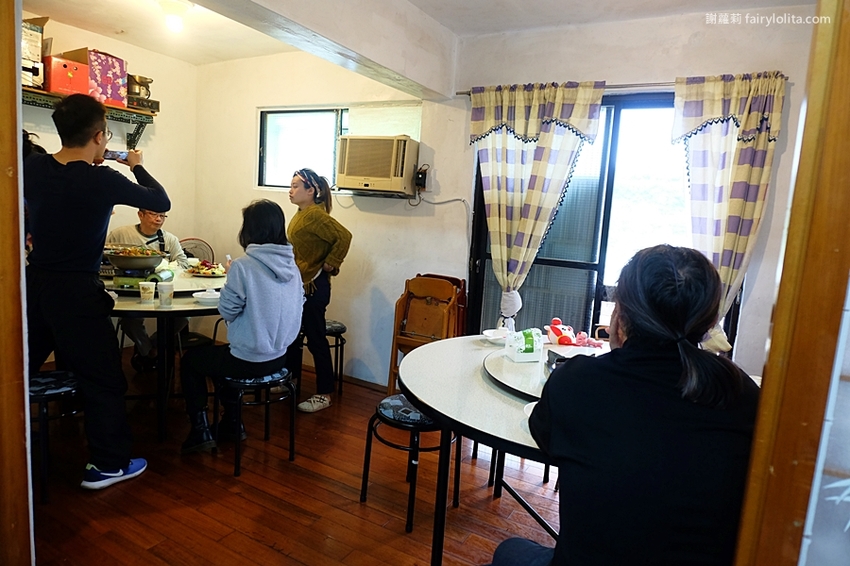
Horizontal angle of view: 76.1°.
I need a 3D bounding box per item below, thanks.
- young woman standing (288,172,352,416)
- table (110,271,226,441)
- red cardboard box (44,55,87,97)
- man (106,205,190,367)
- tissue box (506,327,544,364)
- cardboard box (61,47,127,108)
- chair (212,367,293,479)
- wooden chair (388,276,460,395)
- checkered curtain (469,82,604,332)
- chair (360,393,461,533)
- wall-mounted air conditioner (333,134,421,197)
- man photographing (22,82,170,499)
[{"bbox_3d":[-0.744,0.041,3.596,0.430,1.560,0.460,2,8,-16],"label":"young woman standing"},{"bbox_3d":[-1.605,0.403,3.428,1.480,0.770,1.480,4,7,-1],"label":"table"},{"bbox_3d":[-2.378,-1.333,3.543,0.240,0.201,0.218,8,9,29],"label":"red cardboard box"},{"bbox_3d":[-2.046,0.074,4.043,0.560,1.200,0.650,0,9,-30],"label":"man"},{"bbox_3d":[0.379,0.240,2.093,0.110,0.115,0.090,2,8,-14],"label":"tissue box"},{"bbox_3d":[-2.273,-1.404,3.754,0.280,0.335,0.255,8,9,29],"label":"cardboard box"},{"bbox_3d":[-0.887,0.686,2.832,0.360,0.464,0.360,-3,10,-42],"label":"chair"},{"bbox_3d":[-0.004,0.428,3.428,0.420,0.940,0.250,8,9,29],"label":"wooden chair"},{"bbox_3d":[0.599,-0.429,3.235,0.800,1.470,0.140,8,9,29],"label":"checkered curtain"},{"bbox_3d":[-0.056,0.792,2.469,0.360,0.464,0.360,-3,11,-45],"label":"chair"},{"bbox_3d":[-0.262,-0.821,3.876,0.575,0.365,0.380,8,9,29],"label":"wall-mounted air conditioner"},{"bbox_3d":[-1.527,0.031,2.564,0.640,1.740,0.540,7,8,22],"label":"man photographing"}]

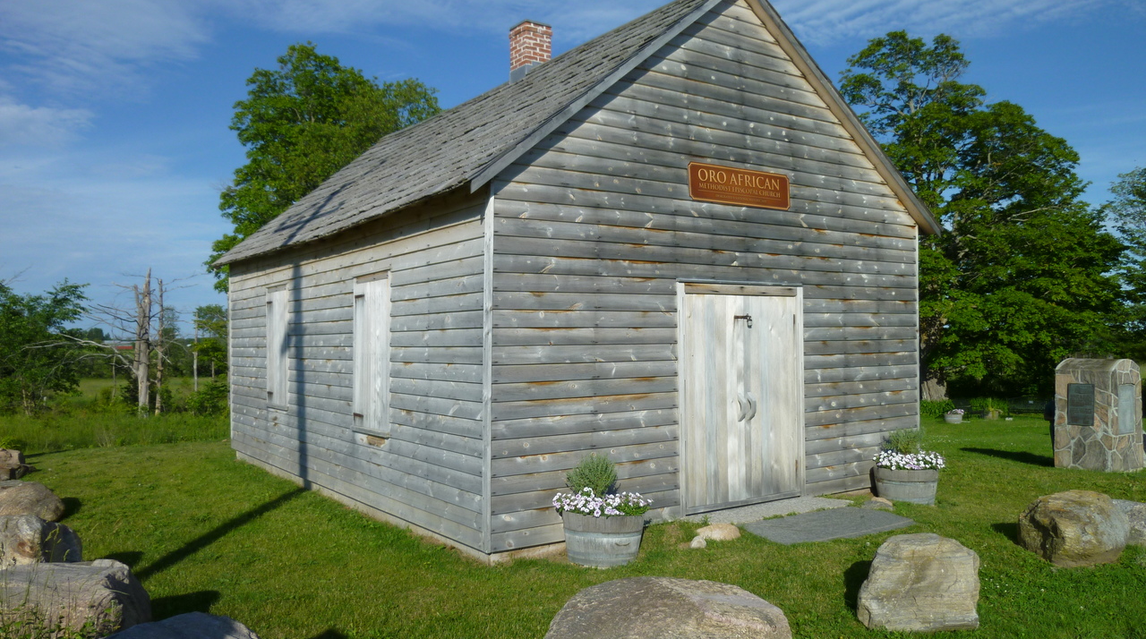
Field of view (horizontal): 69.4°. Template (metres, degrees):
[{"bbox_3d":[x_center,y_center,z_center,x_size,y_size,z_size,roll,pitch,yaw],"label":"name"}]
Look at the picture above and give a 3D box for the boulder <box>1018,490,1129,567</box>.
[{"bbox_3d":[3.909,1.623,6.483,0.750,0.490,0.660,-1,-2,31],"label":"boulder"}]

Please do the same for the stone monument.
[{"bbox_3d":[7.242,1.273,11.435,0.840,1.500,0.700,1,-2,-33],"label":"stone monument"}]

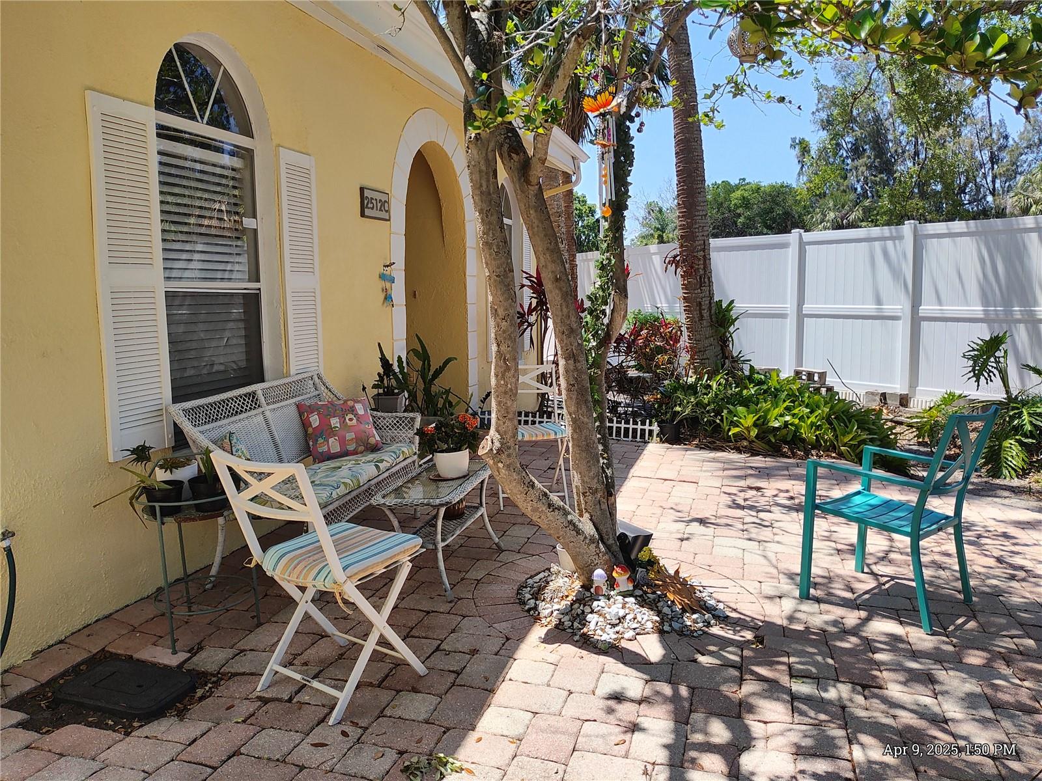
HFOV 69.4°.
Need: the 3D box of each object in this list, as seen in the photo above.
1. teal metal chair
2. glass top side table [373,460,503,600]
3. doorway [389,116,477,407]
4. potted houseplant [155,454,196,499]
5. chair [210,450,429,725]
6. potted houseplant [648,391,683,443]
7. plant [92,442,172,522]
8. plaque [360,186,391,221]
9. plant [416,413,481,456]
[{"bbox_3d":[1.628,0.490,3.246,0.544,0.881,0.578,-7,10,-43],"label":"teal metal chair"},{"bbox_3d":[-0.385,0.650,3.690,0.381,0.457,0.796,2,8,15],"label":"glass top side table"},{"bbox_3d":[-0.793,-0.896,6.398,0.272,2.807,1.768,2,8,17],"label":"doorway"},{"bbox_3d":[-1.359,0.345,2.946,0.165,0.180,0.165,0,8,0],"label":"potted houseplant"},{"bbox_3d":[-0.637,0.586,2.462,0.405,0.838,0.550,5,9,34],"label":"chair"},{"bbox_3d":[1.288,0.234,6.668,0.320,0.470,0.320,0,8,0],"label":"potted houseplant"},{"bbox_3d":[-1.437,0.339,2.812,0.290,0.275,0.250,0,8,0],"label":"plant"},{"bbox_3d":[-1.005,-1.288,5.224,0.033,0.196,0.367,2,8,17],"label":"plaque"},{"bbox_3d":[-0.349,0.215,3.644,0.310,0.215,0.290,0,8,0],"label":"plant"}]

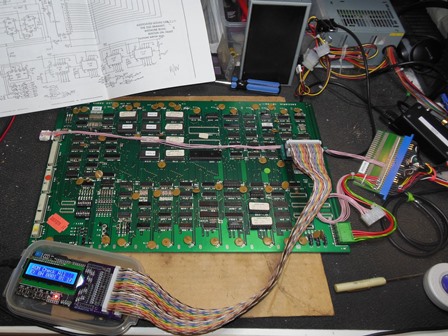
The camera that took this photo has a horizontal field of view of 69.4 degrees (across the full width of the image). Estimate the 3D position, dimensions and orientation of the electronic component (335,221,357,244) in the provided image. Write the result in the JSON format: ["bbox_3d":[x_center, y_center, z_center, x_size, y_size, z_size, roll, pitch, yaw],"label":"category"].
[{"bbox_3d":[0.174,0.092,0.466,0.023,0.013,0.028,0,62,-3],"label":"electronic component"}]

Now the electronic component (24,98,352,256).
[{"bbox_3d":[-0.047,-0.001,0.514,0.445,0.017,0.266,0,62,-3],"label":"electronic component"}]

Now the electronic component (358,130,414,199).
[{"bbox_3d":[0.260,-0.006,0.520,0.054,0.016,0.130,29,64,12],"label":"electronic component"}]

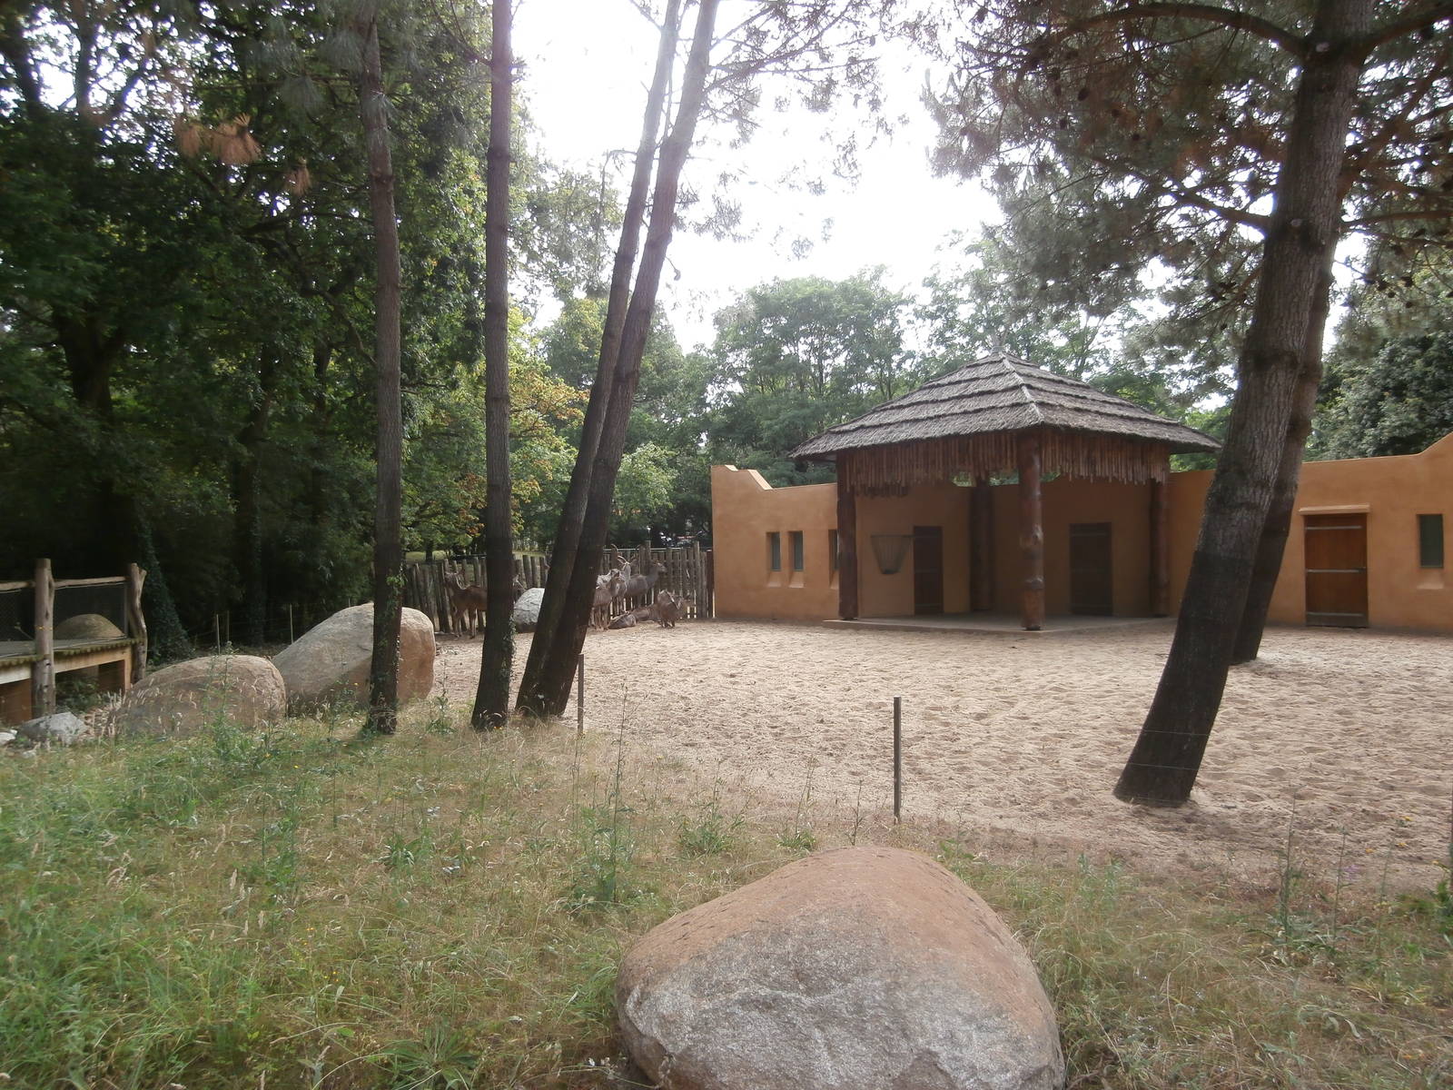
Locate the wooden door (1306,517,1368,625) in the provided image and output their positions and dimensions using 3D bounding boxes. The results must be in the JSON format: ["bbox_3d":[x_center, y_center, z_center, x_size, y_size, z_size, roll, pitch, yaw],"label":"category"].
[{"bbox_3d":[11.783,0.500,19.459,0.100,2.160,1.100,0,-1,-39],"label":"wooden door"}]

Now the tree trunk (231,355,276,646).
[{"bbox_3d":[-9.030,-0.860,19.200,0.750,5.550,0.650,0,-1,-25],"label":"tree trunk"}]

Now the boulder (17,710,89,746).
[{"bbox_3d":[-5.880,1.570,8.800,0.630,0.290,0.480,0,-1,-34],"label":"boulder"}]

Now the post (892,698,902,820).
[{"bbox_3d":[0.960,1.205,5.690,0.050,0.720,0.050,-1,-1,9],"label":"post"}]

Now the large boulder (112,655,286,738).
[{"bbox_3d":[-4.880,1.360,9.330,1.620,0.700,1.100,0,-1,-27],"label":"large boulder"}]

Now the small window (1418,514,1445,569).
[{"bbox_3d":[12.789,-0.060,18.272,0.120,0.980,0.420,0,-1,-39],"label":"small window"}]

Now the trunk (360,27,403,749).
[{"bbox_3d":[-3.100,-1.540,9.060,0.380,6.400,0.330,-1,-1,-18],"label":"trunk"}]

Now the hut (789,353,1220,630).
[{"bbox_3d":[6.210,-1.300,22.750,6.700,6.050,6.700,0,-1,-39],"label":"hut"}]

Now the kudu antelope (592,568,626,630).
[{"bbox_3d":[-2.650,1.180,22.200,0.600,1.340,1.300,-1,-1,27],"label":"kudu antelope"}]

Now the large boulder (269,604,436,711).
[{"bbox_3d":[-4.100,1.170,10.850,1.800,1.080,1.350,-1,-1,-19],"label":"large boulder"}]

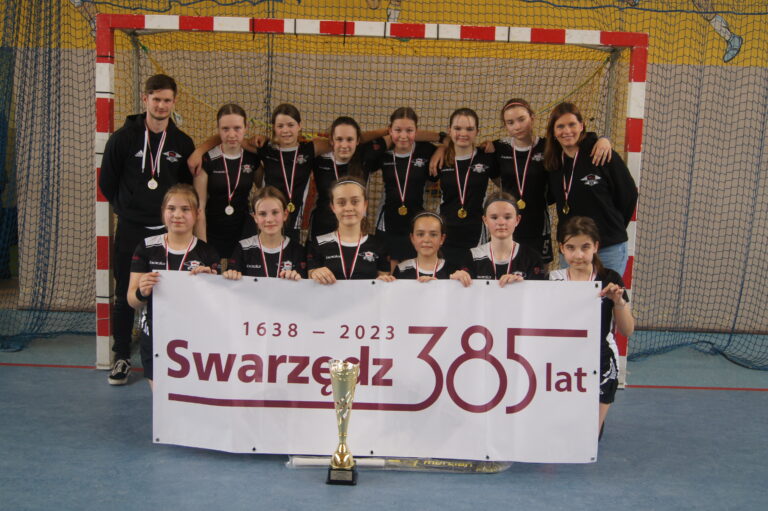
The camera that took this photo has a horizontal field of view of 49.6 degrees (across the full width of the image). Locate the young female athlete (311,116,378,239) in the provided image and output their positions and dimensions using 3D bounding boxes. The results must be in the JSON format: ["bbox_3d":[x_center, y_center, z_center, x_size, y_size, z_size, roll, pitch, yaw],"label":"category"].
[{"bbox_3d":[-0.220,0.008,4.600,0.540,1.530,0.340,2,6,0],"label":"young female athlete"}]

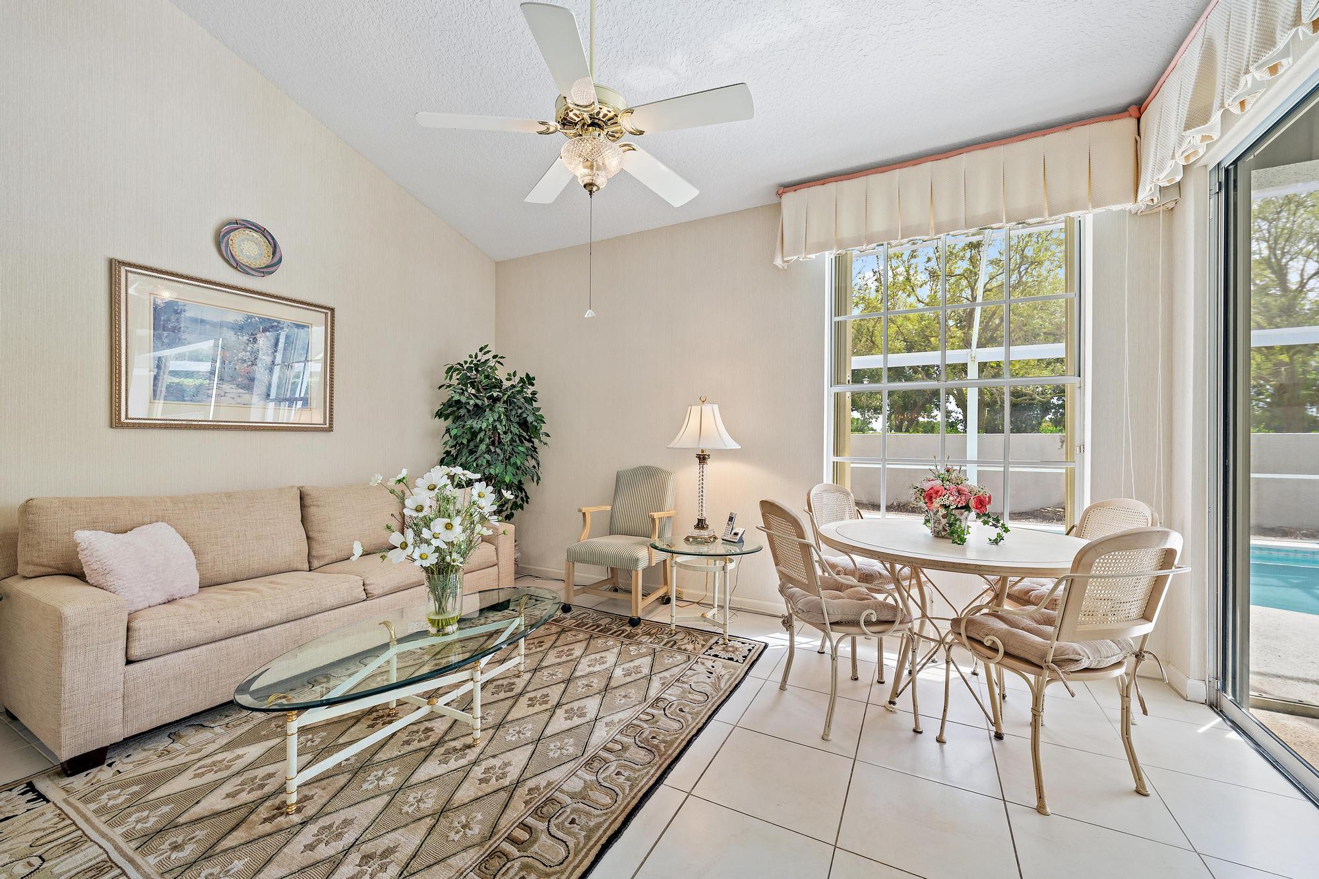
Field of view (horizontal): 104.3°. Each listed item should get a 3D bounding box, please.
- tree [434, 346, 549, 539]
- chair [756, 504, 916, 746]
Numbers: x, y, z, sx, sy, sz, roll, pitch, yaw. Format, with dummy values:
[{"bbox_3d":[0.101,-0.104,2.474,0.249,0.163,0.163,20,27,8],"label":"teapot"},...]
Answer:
[{"bbox_3d":[-1.314,0.211,4.050,0.840,1.900,0.840,0,0,28],"label":"tree"},{"bbox_3d":[0.748,0.724,2.225,0.570,0.900,0.530,0,0,-11],"label":"chair"}]

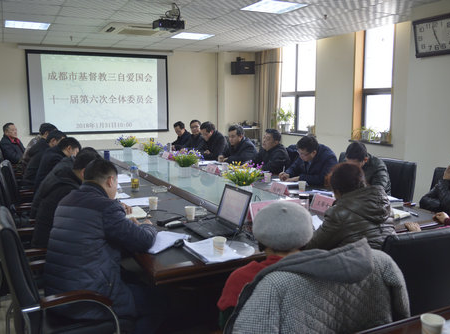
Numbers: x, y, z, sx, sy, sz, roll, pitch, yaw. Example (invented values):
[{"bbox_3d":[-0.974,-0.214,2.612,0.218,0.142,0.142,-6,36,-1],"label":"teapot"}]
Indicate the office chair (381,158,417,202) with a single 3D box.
[{"bbox_3d":[1.489,0.438,4.469,0.590,1.000,0.550,-4,9,-26],"label":"office chair"}]

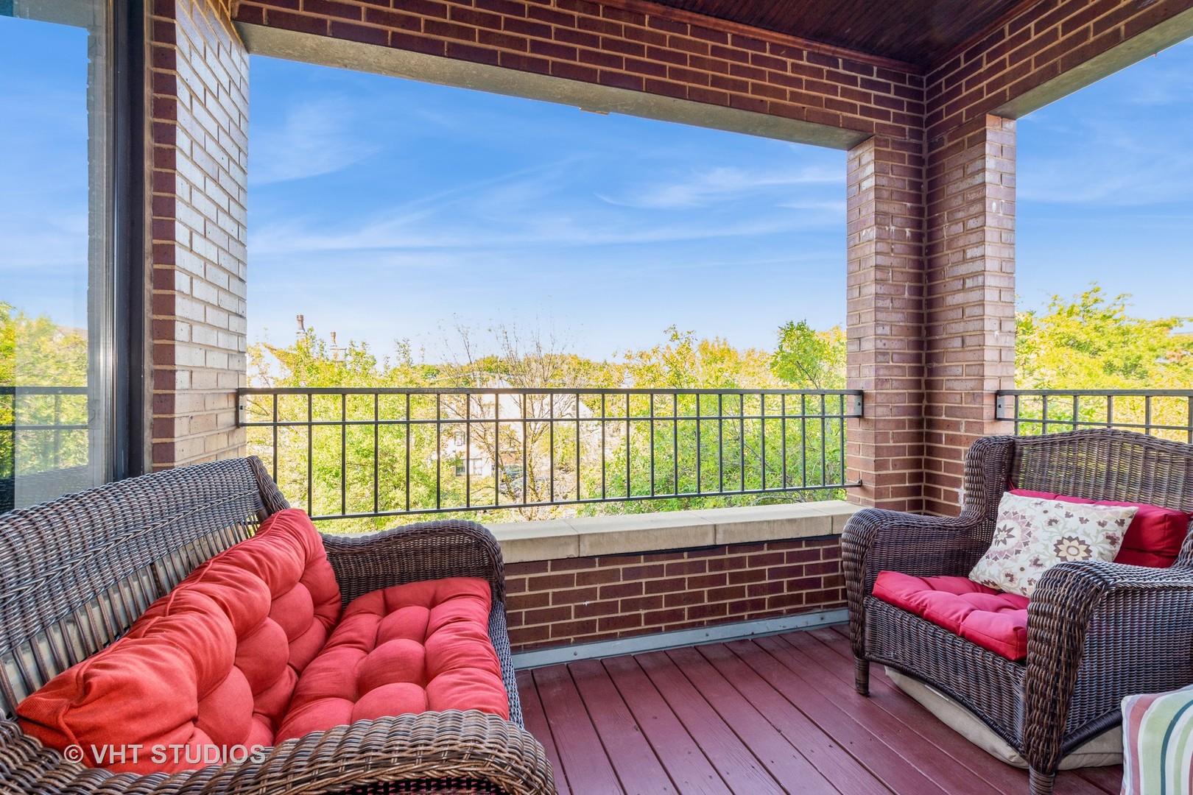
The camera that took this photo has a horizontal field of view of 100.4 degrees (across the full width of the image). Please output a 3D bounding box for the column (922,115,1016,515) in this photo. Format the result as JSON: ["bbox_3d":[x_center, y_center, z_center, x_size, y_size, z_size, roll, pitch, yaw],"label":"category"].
[{"bbox_3d":[1.816,-0.202,2.427,0.200,2.175,0.310,0,0,-15],"label":"column"}]

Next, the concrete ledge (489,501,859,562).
[{"bbox_3d":[0.059,0.607,2.205,2.695,0.089,0.260,0,0,-15],"label":"concrete ledge"}]

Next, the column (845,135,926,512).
[{"bbox_3d":[1.505,-0.211,2.606,0.305,2.190,0.200,0,0,-15],"label":"column"}]

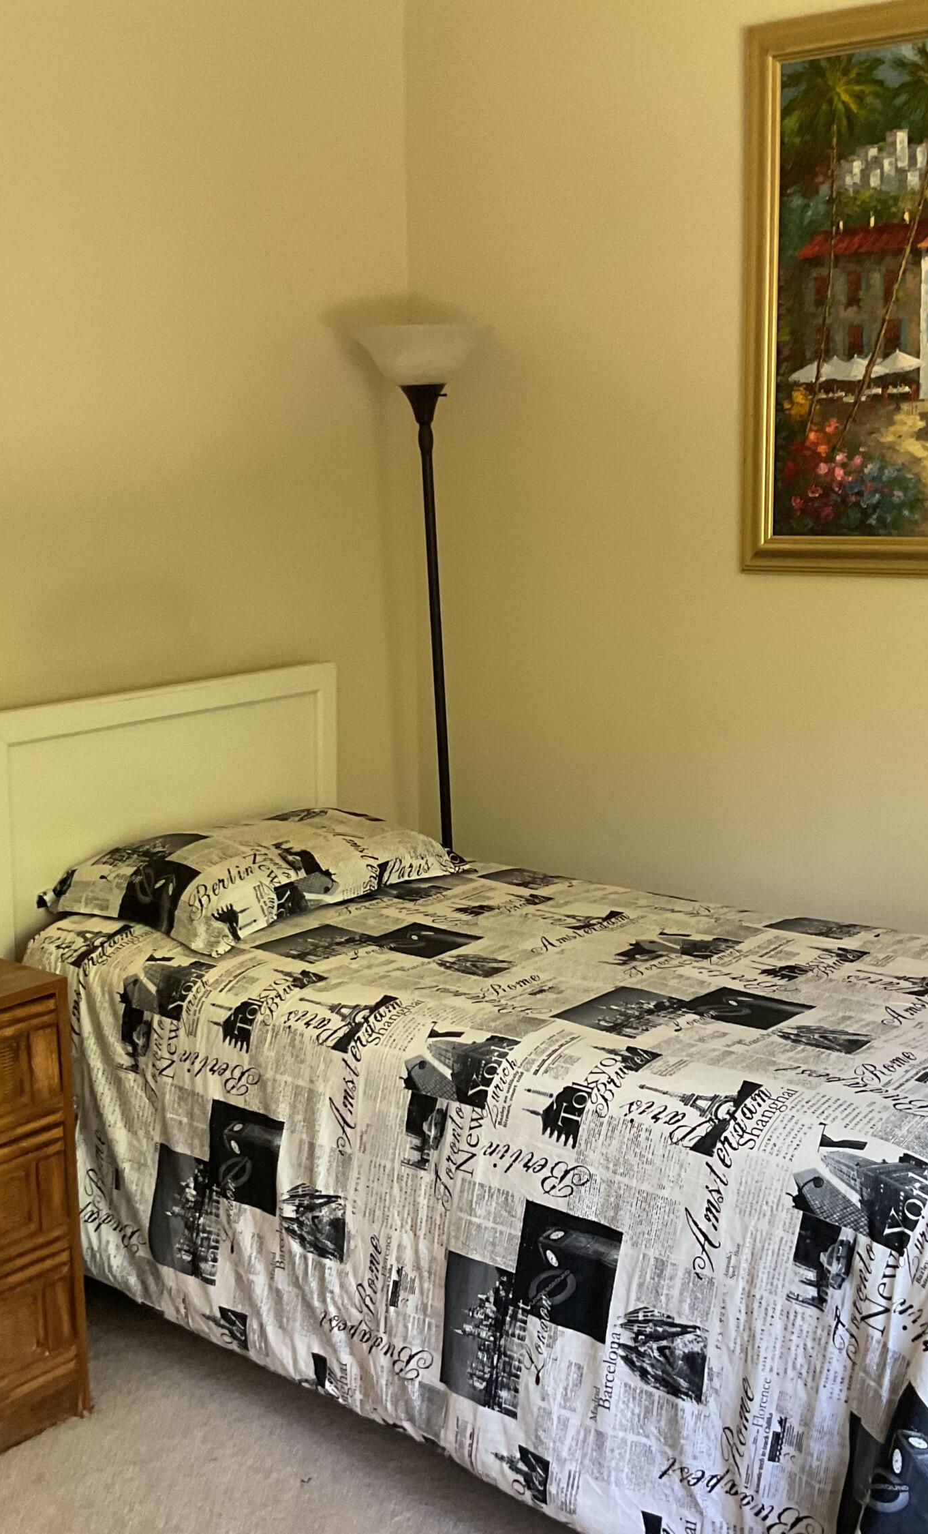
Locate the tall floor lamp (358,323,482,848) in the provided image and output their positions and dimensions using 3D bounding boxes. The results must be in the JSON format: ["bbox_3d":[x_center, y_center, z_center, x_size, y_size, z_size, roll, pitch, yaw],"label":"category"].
[{"bbox_3d":[-0.051,-0.071,3.965,0.278,1.838,0.278,4,12,37],"label":"tall floor lamp"}]

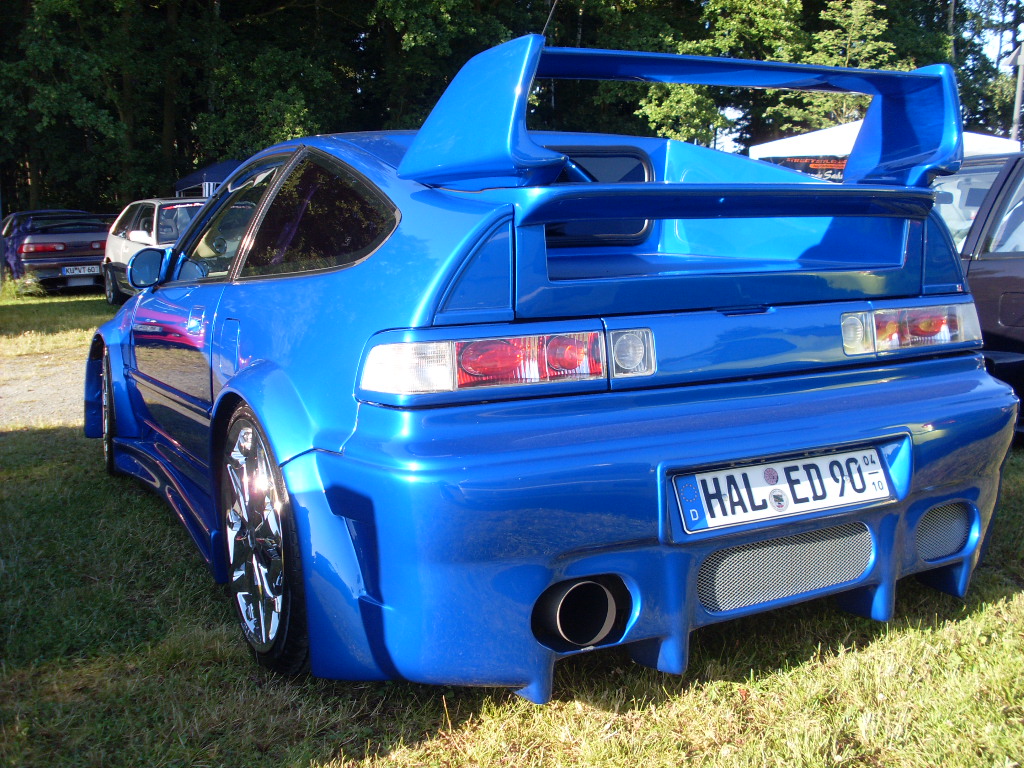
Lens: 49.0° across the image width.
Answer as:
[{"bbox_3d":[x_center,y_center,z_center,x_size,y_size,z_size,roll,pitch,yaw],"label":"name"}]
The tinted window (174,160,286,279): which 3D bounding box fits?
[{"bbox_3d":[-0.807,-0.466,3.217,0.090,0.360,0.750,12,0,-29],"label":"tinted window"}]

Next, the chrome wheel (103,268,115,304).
[{"bbox_3d":[-4.946,-1.221,14.043,0.180,0.460,0.460,-6,9,-33],"label":"chrome wheel"}]

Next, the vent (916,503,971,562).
[{"bbox_3d":[0.940,0.326,2.461,0.180,0.130,0.050,-6,9,-35],"label":"vent"}]

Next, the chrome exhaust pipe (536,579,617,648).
[{"bbox_3d":[0.097,0.403,2.090,0.120,0.120,0.160,-5,9,-28],"label":"chrome exhaust pipe"}]

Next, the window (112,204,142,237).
[{"bbox_3d":[-4.823,-2.051,14.100,0.090,0.400,0.850,10,0,-36],"label":"window"}]

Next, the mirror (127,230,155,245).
[{"bbox_3d":[-4.274,-1.688,12.950,0.250,0.150,0.140,-7,10,-35],"label":"mirror"}]

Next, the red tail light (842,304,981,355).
[{"bbox_3d":[0.886,-0.124,2.507,0.490,0.100,0.090,-5,9,-28],"label":"red tail light"}]

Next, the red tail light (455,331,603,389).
[{"bbox_3d":[0.032,-0.045,2.039,0.305,0.095,0.075,-5,9,-28],"label":"red tail light"}]

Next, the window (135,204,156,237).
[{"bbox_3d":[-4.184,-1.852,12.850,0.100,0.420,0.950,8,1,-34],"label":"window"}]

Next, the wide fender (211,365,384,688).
[{"bbox_3d":[-0.506,0.245,2.438,0.150,0.570,0.820,-5,9,-28],"label":"wide fender"}]

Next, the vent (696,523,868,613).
[{"bbox_3d":[0.541,0.359,2.220,0.455,0.125,0.050,-5,9,-28],"label":"vent"}]

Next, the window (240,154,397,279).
[{"bbox_3d":[-0.428,-0.373,2.461,0.090,0.310,0.768,8,1,-35],"label":"window"}]

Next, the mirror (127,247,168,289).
[{"bbox_3d":[-1.160,-0.370,3.567,0.140,0.125,0.120,-5,9,-28],"label":"mirror"}]

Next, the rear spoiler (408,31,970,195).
[{"bbox_3d":[0.390,-0.533,2.354,1.080,0.260,0.540,-5,9,-28],"label":"rear spoiler"}]

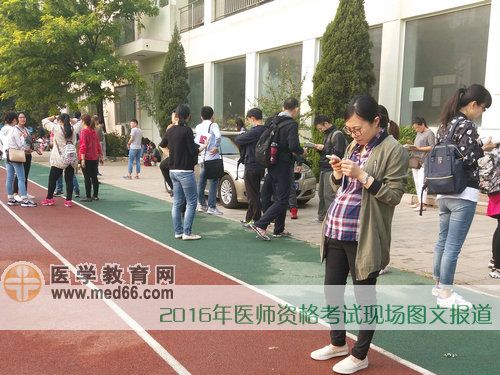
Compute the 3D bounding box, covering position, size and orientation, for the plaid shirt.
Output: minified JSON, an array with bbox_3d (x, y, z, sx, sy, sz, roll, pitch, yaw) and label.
[{"bbox_3d":[0.624,-0.021,2.370,0.260,0.610,0.400,-5,10,-33],"label":"plaid shirt"}]

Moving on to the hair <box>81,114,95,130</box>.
[{"bbox_3d":[-3.114,-1.246,7.750,0.240,0.310,0.190,2,9,13],"label":"hair"}]

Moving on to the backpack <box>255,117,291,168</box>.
[{"bbox_3d":[0.267,-0.559,5.020,0.220,0.540,0.330,10,2,-31],"label":"backpack"}]

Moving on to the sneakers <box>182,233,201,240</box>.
[{"bbox_3d":[-0.729,0.604,5.081,0.250,0.085,0.090,-1,8,-16],"label":"sneakers"}]

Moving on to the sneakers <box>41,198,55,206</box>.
[{"bbox_3d":[-3.685,0.265,7.390,0.255,0.105,0.100,3,8,21],"label":"sneakers"}]

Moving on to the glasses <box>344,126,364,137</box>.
[{"bbox_3d":[0.588,-0.323,2.149,0.125,0.050,0.140,-35,32,-29],"label":"glasses"}]

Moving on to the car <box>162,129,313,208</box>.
[{"bbox_3d":[-0.489,-0.516,8.579,1.720,1.430,4.050,-5,9,-39],"label":"car"}]

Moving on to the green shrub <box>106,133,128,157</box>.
[{"bbox_3d":[-6.553,-2.102,20.000,1.200,1.250,1.300,-7,11,-38],"label":"green shrub"}]

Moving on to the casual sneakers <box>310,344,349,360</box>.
[{"bbox_3d":[0.490,0.993,2.473,0.250,0.075,0.090,-3,9,-20],"label":"casual sneakers"}]

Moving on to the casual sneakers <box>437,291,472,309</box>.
[{"bbox_3d":[1.604,0.868,3.163,0.265,0.120,0.100,3,8,17],"label":"casual sneakers"}]

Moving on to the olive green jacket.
[{"bbox_3d":[0.674,0.106,2.380,0.360,0.810,0.460,-5,10,-33],"label":"olive green jacket"}]

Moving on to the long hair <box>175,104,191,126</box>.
[{"bbox_3d":[-0.819,-0.878,4.930,0.180,0.270,0.220,3,8,21],"label":"long hair"}]

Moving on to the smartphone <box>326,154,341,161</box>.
[{"bbox_3d":[0.475,-0.150,2.210,0.145,0.009,0.072,36,-13,-32],"label":"smartphone"}]

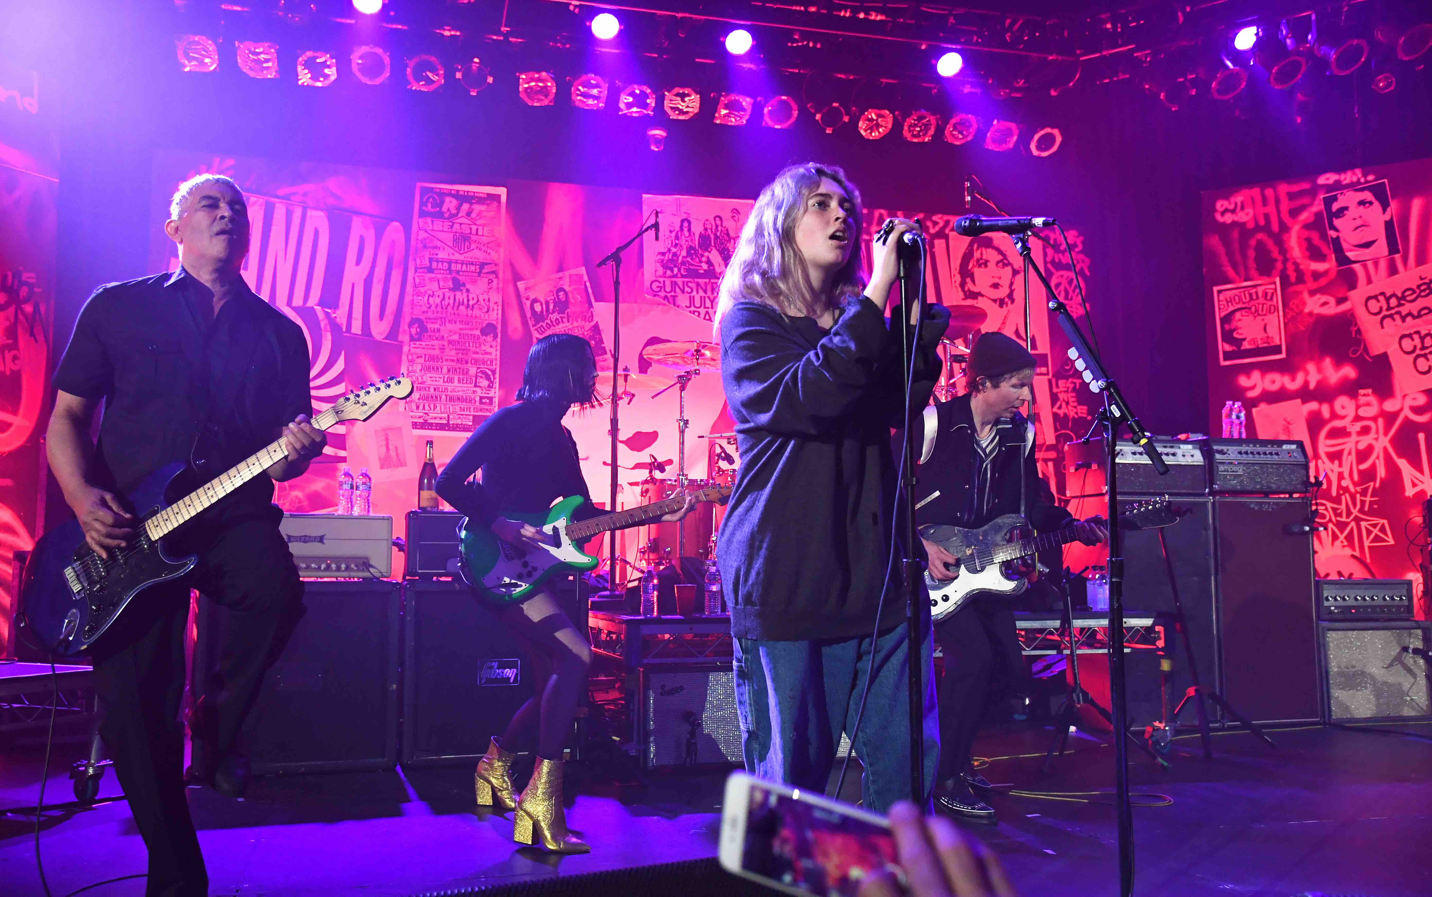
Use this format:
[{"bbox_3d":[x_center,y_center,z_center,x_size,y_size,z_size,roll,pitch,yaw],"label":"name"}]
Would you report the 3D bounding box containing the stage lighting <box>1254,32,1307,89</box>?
[{"bbox_3d":[3.915,-2.702,8.594,0.260,0.300,0.260,2,-43,-22],"label":"stage lighting"}]

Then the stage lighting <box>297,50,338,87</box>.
[{"bbox_3d":[-2.596,-2.507,8.053,0.250,0.250,0.300,1,25,-16],"label":"stage lighting"}]

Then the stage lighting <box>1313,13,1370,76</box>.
[{"bbox_3d":[4.119,-2.648,8.169,0.280,0.330,0.290,2,-49,-17],"label":"stage lighting"}]

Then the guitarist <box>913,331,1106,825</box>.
[{"bbox_3d":[0.994,0.430,4.239,0.640,1.660,0.500,3,-5,-30],"label":"guitarist"}]

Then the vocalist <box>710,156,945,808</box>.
[{"bbox_3d":[0.254,0.219,2.671,0.470,1.723,0.420,6,-8,-45],"label":"vocalist"}]

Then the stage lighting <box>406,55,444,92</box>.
[{"bbox_3d":[-1.990,-2.631,8.462,0.260,0.300,0.260,1,-50,-15],"label":"stage lighting"}]

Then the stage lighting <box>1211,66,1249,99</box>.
[{"bbox_3d":[3.598,-2.679,8.799,0.260,0.300,0.260,2,-44,-17],"label":"stage lighting"}]

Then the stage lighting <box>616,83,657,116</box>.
[{"bbox_3d":[-0.577,-2.544,8.767,0.260,0.300,0.260,1,-47,-15],"label":"stage lighting"}]

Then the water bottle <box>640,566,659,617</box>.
[{"bbox_3d":[-0.279,0.605,5.165,0.066,0.208,0.066,1,-6,-14],"label":"water bottle"}]

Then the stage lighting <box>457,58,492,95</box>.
[{"bbox_3d":[-1.634,-2.535,8.315,0.250,0.250,0.300,1,25,-14],"label":"stage lighting"}]

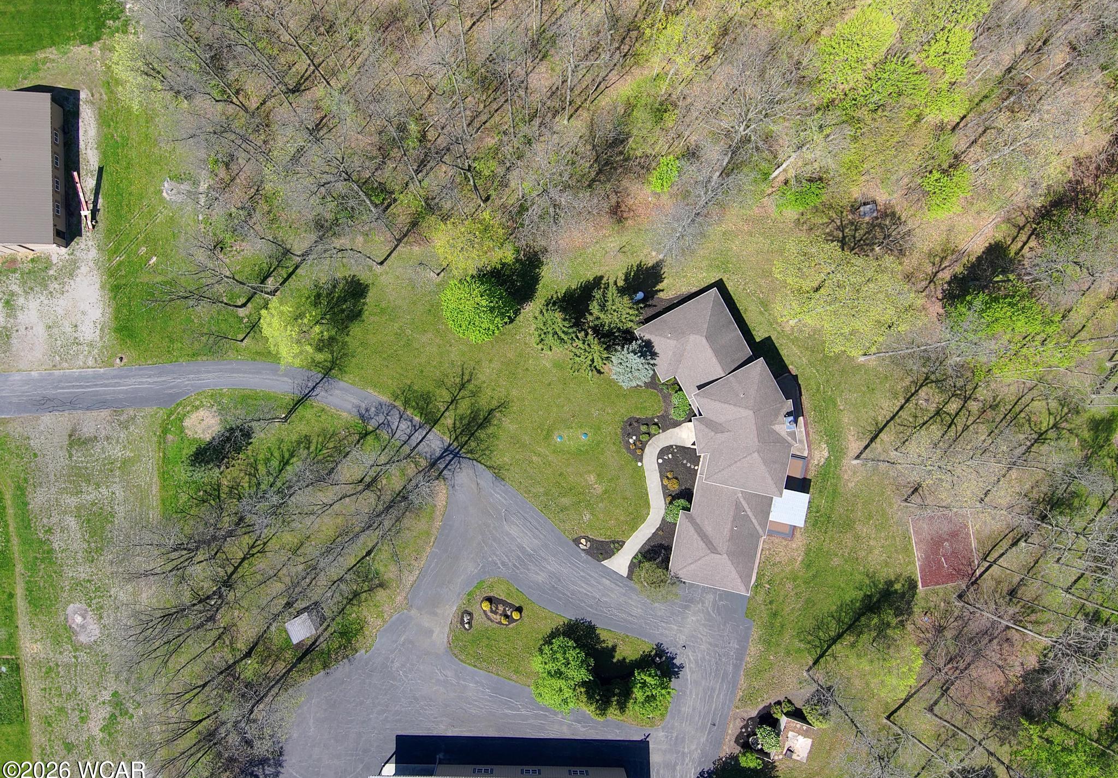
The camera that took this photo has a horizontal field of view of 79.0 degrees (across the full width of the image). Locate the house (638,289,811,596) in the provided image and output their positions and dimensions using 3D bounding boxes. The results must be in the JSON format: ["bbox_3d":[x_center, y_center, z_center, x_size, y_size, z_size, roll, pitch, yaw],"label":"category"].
[{"bbox_3d":[15.150,4.900,62.000,13.800,6.300,28.200,-9,90,0],"label":"house"}]

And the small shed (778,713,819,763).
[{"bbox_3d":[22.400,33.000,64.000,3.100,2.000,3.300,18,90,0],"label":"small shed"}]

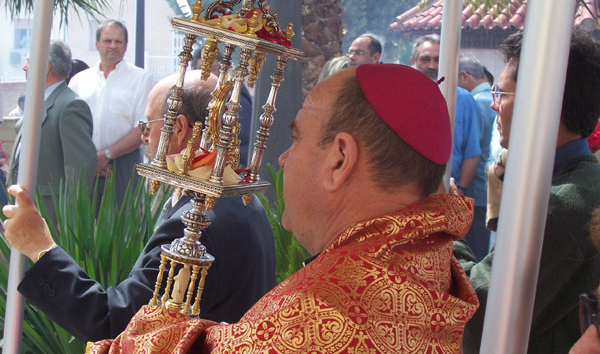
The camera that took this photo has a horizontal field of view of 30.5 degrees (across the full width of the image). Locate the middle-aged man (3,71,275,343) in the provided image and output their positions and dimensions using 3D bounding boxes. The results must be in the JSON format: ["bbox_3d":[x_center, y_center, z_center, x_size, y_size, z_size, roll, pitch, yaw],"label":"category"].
[{"bbox_3d":[-0.350,0.590,2.610,0.600,1.680,0.570,2,6,9],"label":"middle-aged man"}]

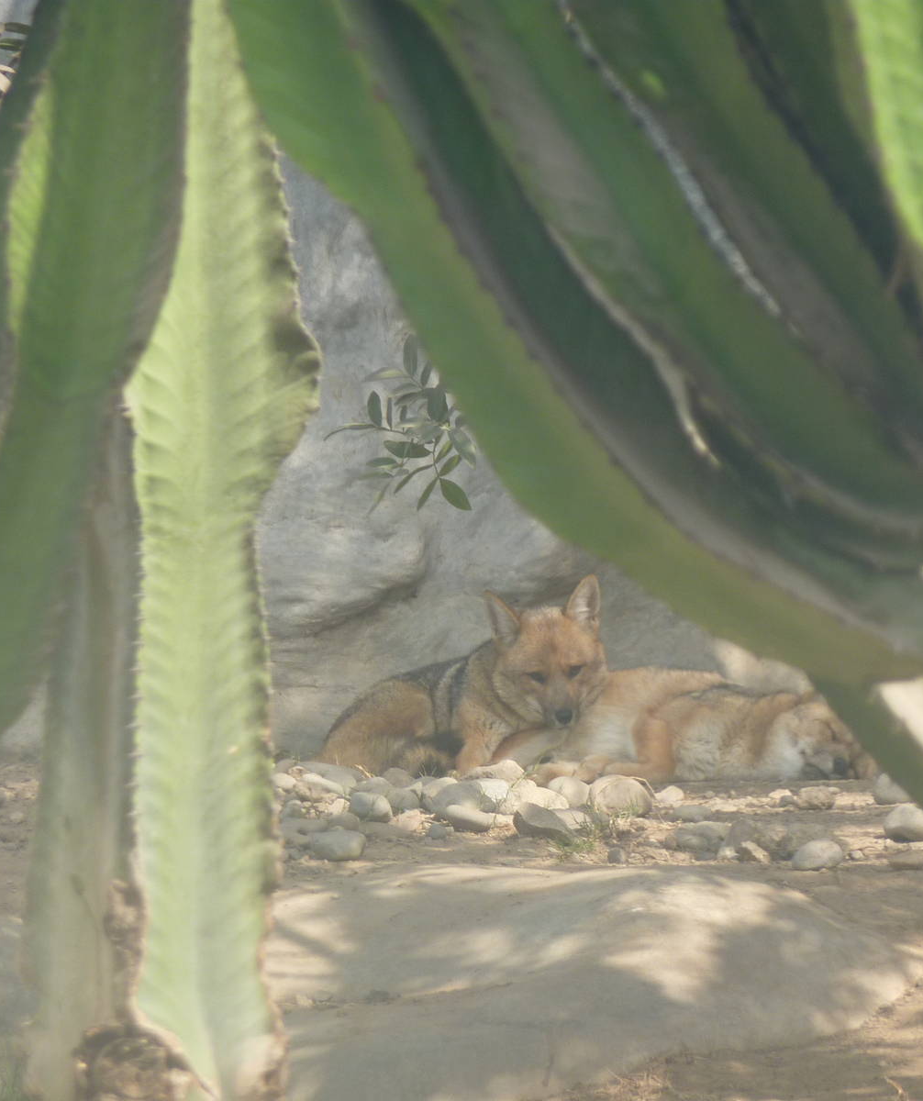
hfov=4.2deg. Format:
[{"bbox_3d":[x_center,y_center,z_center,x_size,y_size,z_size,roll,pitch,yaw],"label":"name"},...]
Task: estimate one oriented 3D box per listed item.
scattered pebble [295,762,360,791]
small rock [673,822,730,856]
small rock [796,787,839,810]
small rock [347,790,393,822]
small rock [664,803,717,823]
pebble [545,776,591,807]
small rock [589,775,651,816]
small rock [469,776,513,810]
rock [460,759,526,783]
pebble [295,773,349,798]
[{"bbox_3d":[-0.160,0.275,15.397,0.078,0.037,0.058,0,4,0],"label":"scattered pebble"},{"bbox_3d":[0.278,0.334,14.723,0.066,0.041,0.053,0,4,0],"label":"small rock"},{"bbox_3d":[0.425,0.297,15.197,0.052,0.030,0.042,0,4,0],"label":"small rock"},{"bbox_3d":[-0.108,0.303,15.094,0.054,0.036,0.052,0,4,0],"label":"small rock"},{"bbox_3d":[0.271,0.311,15.079,0.062,0.023,0.047,0,4,0],"label":"small rock"},{"bbox_3d":[0.127,0.290,15.235,0.055,0.040,0.047,0,4,0],"label":"pebble"},{"bbox_3d":[0.190,0.293,15.160,0.075,0.049,0.064,0,4,0],"label":"small rock"},{"bbox_3d":[0.036,0.291,15.248,0.054,0.040,0.048,0,4,0],"label":"small rock"},{"bbox_3d":[0.039,0.268,15.469,0.077,0.030,0.058,0,4,0],"label":"rock"},{"bbox_3d":[-0.168,0.283,15.330,0.064,0.032,0.044,0,4,0],"label":"pebble"}]

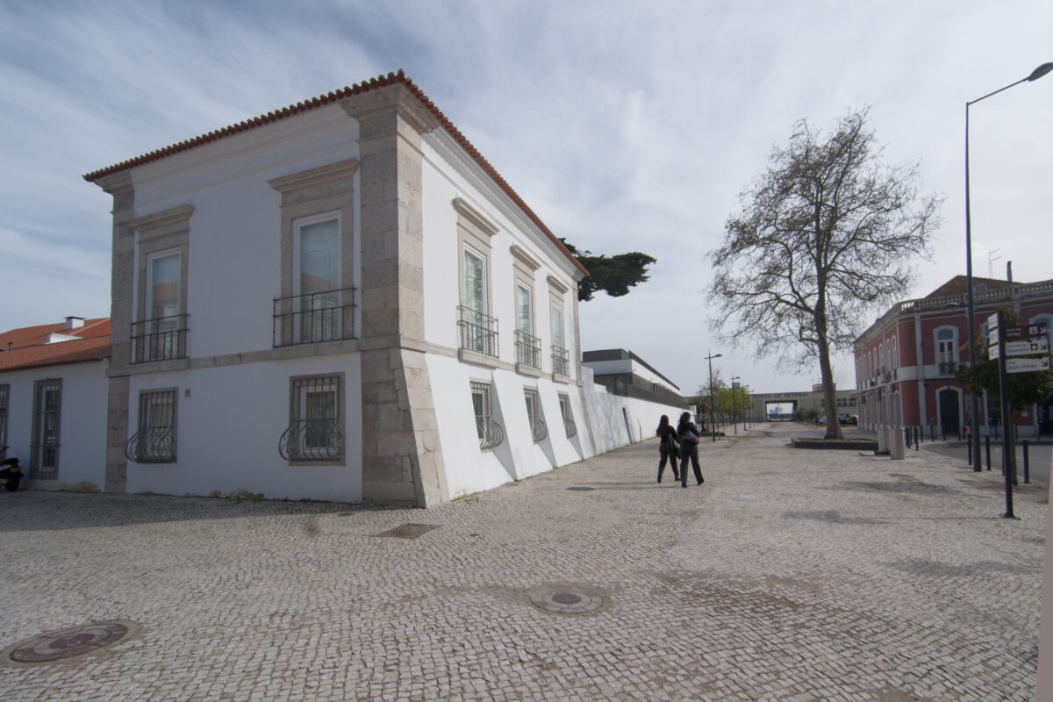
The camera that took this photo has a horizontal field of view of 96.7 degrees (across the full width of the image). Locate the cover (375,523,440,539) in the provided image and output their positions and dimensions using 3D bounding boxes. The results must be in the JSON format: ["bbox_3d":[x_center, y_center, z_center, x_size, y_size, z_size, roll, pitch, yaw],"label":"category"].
[{"bbox_3d":[-1.680,2.600,6.730,0.630,0.050,0.850,-5,-8,21],"label":"cover"}]

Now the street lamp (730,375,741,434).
[{"bbox_3d":[20.200,5.200,45.300,1.030,5.800,0.270,-5,-8,21],"label":"street lamp"}]

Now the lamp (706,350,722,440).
[{"bbox_3d":[12.100,2.950,30.300,1.080,5.900,0.270,-5,-8,21],"label":"lamp"}]

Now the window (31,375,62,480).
[{"bbox_3d":[-13.350,2.170,13.050,1.200,2.720,0.220,-4,-8,19],"label":"window"}]

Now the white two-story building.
[{"bbox_3d":[-3.958,-0.178,17.701,10.300,8.600,15.000,-5,-8,21],"label":"white two-story building"}]

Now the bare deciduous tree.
[{"bbox_3d":[15.500,-4.100,24.900,10.900,16.900,10.900,-5,-8,21],"label":"bare deciduous tree"}]

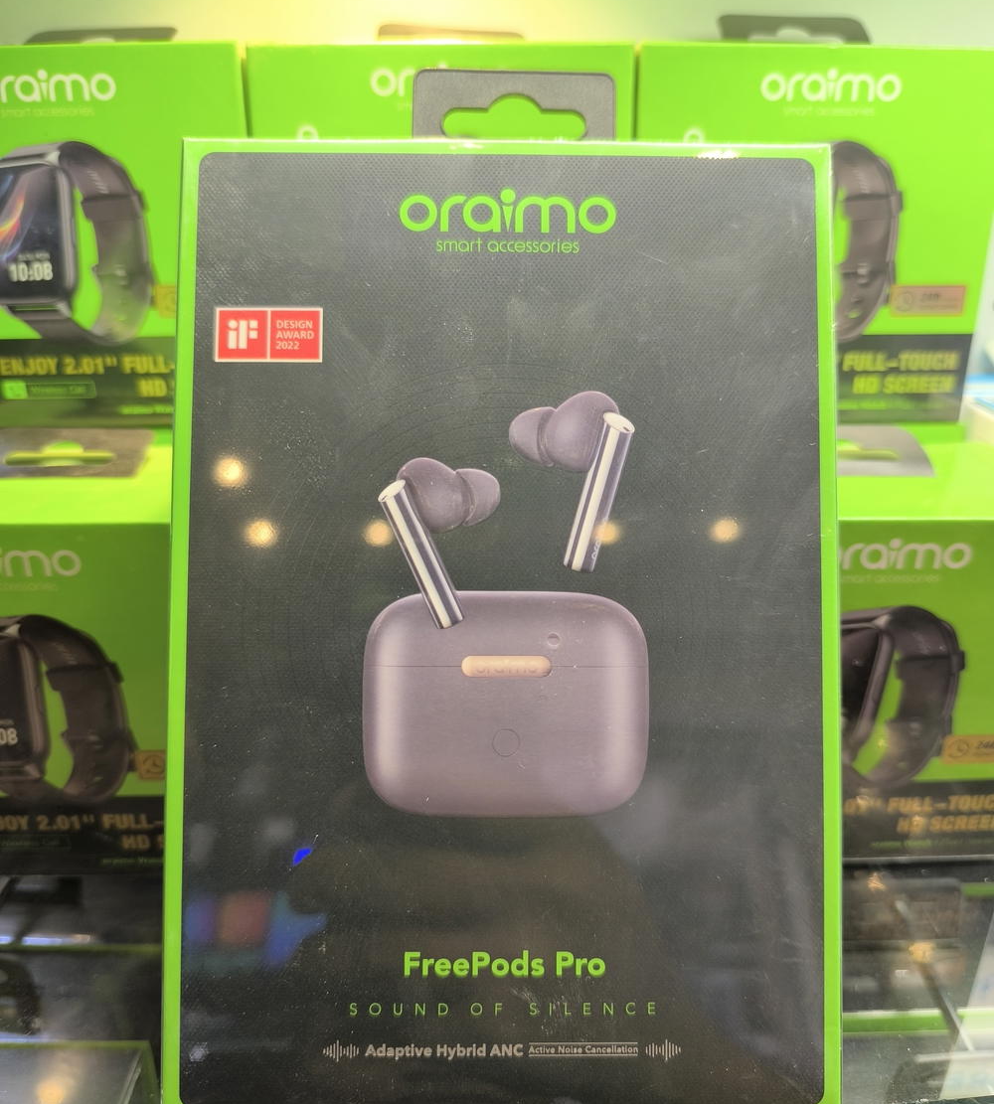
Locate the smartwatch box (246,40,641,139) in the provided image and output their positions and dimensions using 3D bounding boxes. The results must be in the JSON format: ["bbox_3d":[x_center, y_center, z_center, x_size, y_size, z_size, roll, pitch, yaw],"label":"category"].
[{"bbox_3d":[-0.014,-0.092,0.258,0.094,0.090,0.066,-1,21,-2],"label":"smartwatch box"}]

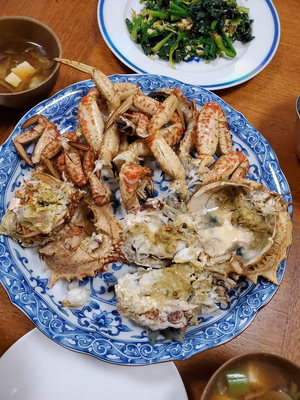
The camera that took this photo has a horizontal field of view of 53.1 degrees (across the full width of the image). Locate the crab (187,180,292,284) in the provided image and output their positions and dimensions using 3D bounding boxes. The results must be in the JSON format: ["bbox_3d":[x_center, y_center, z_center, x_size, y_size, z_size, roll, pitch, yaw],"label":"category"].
[{"bbox_3d":[0.091,0.031,0.312,0.088,0.050,0.103,-40,78,-16],"label":"crab"}]

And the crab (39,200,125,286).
[{"bbox_3d":[-0.066,0.042,0.296,0.069,0.050,0.077,44,73,10],"label":"crab"}]

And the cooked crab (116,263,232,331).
[{"bbox_3d":[0.021,0.093,0.289,0.108,0.044,0.058,-8,72,-8],"label":"cooked crab"}]

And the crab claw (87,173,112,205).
[{"bbox_3d":[-0.053,-0.011,0.325,0.021,0.022,0.037,-18,73,-11],"label":"crab claw"}]

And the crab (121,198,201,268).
[{"bbox_3d":[0.010,0.034,0.309,0.079,0.044,0.066,-13,72,-9],"label":"crab"}]

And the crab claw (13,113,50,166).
[{"bbox_3d":[-0.131,-0.066,0.333,0.034,0.030,0.058,9,70,-2],"label":"crab claw"}]

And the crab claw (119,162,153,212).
[{"bbox_3d":[-0.016,-0.014,0.329,0.037,0.030,0.055,2,71,-4],"label":"crab claw"}]

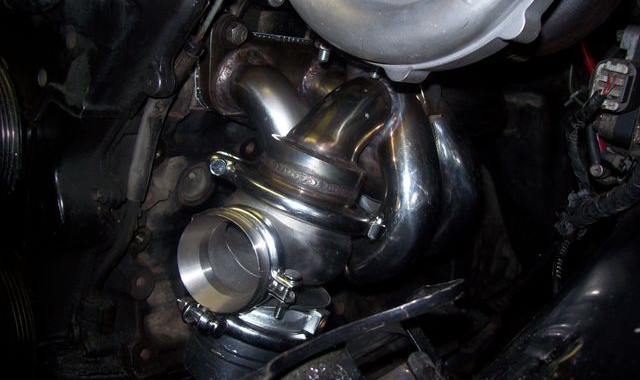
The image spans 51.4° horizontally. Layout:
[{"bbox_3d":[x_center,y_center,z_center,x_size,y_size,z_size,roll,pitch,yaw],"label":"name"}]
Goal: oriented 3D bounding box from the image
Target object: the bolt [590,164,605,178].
[{"bbox_3d":[0.267,-0.018,0.640,0.013,0.013,0.009,12,12,34],"label":"bolt"}]

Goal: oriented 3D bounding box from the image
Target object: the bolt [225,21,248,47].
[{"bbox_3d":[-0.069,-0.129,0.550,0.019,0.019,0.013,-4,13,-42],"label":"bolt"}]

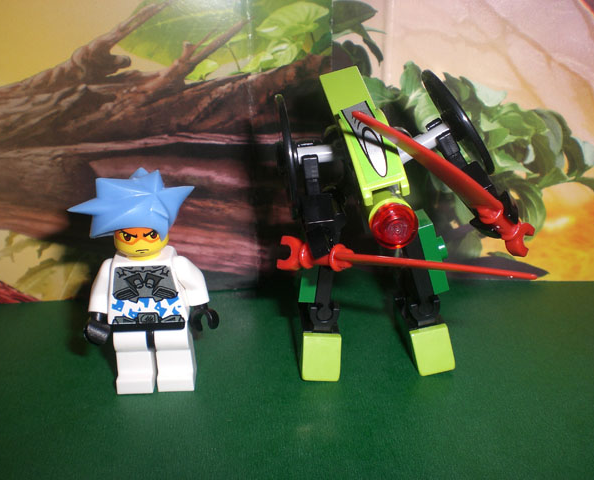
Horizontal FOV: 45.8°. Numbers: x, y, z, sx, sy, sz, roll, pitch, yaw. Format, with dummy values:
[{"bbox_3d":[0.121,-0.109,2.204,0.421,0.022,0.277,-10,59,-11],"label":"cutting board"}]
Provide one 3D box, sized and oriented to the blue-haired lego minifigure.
[{"bbox_3d":[-0.030,0.008,0.142,0.029,0.046,0.018,-2,23,-4],"label":"blue-haired lego minifigure"}]

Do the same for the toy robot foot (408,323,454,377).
[{"bbox_3d":[0.029,0.023,0.152,0.008,0.008,0.007,-8,24,-12],"label":"toy robot foot"}]

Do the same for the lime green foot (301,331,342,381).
[{"bbox_3d":[0.005,0.025,0.150,0.008,0.008,0.007,0,23,2],"label":"lime green foot"}]

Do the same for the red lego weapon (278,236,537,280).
[{"bbox_3d":[0.019,0.004,0.134,0.051,0.007,0.007,5,24,20],"label":"red lego weapon"}]

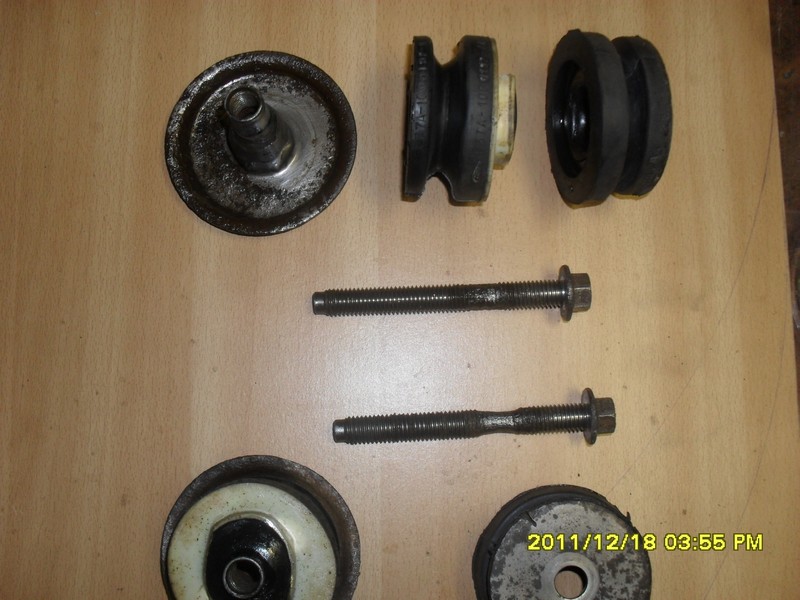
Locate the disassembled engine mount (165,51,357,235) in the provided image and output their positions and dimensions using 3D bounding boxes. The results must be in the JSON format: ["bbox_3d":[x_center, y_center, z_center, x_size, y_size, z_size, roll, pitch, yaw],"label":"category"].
[{"bbox_3d":[-0.061,-0.071,0.337,0.084,0.049,0.084,0,83,1],"label":"disassembled engine mount"}]

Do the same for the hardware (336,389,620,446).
[{"bbox_3d":[0.030,0.051,0.335,0.117,0.024,0.024,-4,82,3],"label":"hardware"}]

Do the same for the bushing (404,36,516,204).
[{"bbox_3d":[0.024,-0.072,0.327,0.041,0.067,0.067,3,83,1],"label":"bushing"}]

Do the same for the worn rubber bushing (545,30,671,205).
[{"bbox_3d":[0.084,-0.073,0.327,0.030,0.068,0.068,1,82,-6],"label":"worn rubber bushing"}]

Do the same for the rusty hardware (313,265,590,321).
[{"bbox_3d":[0.021,-0.001,0.342,0.118,0.024,0.024,-2,82,4],"label":"rusty hardware"}]

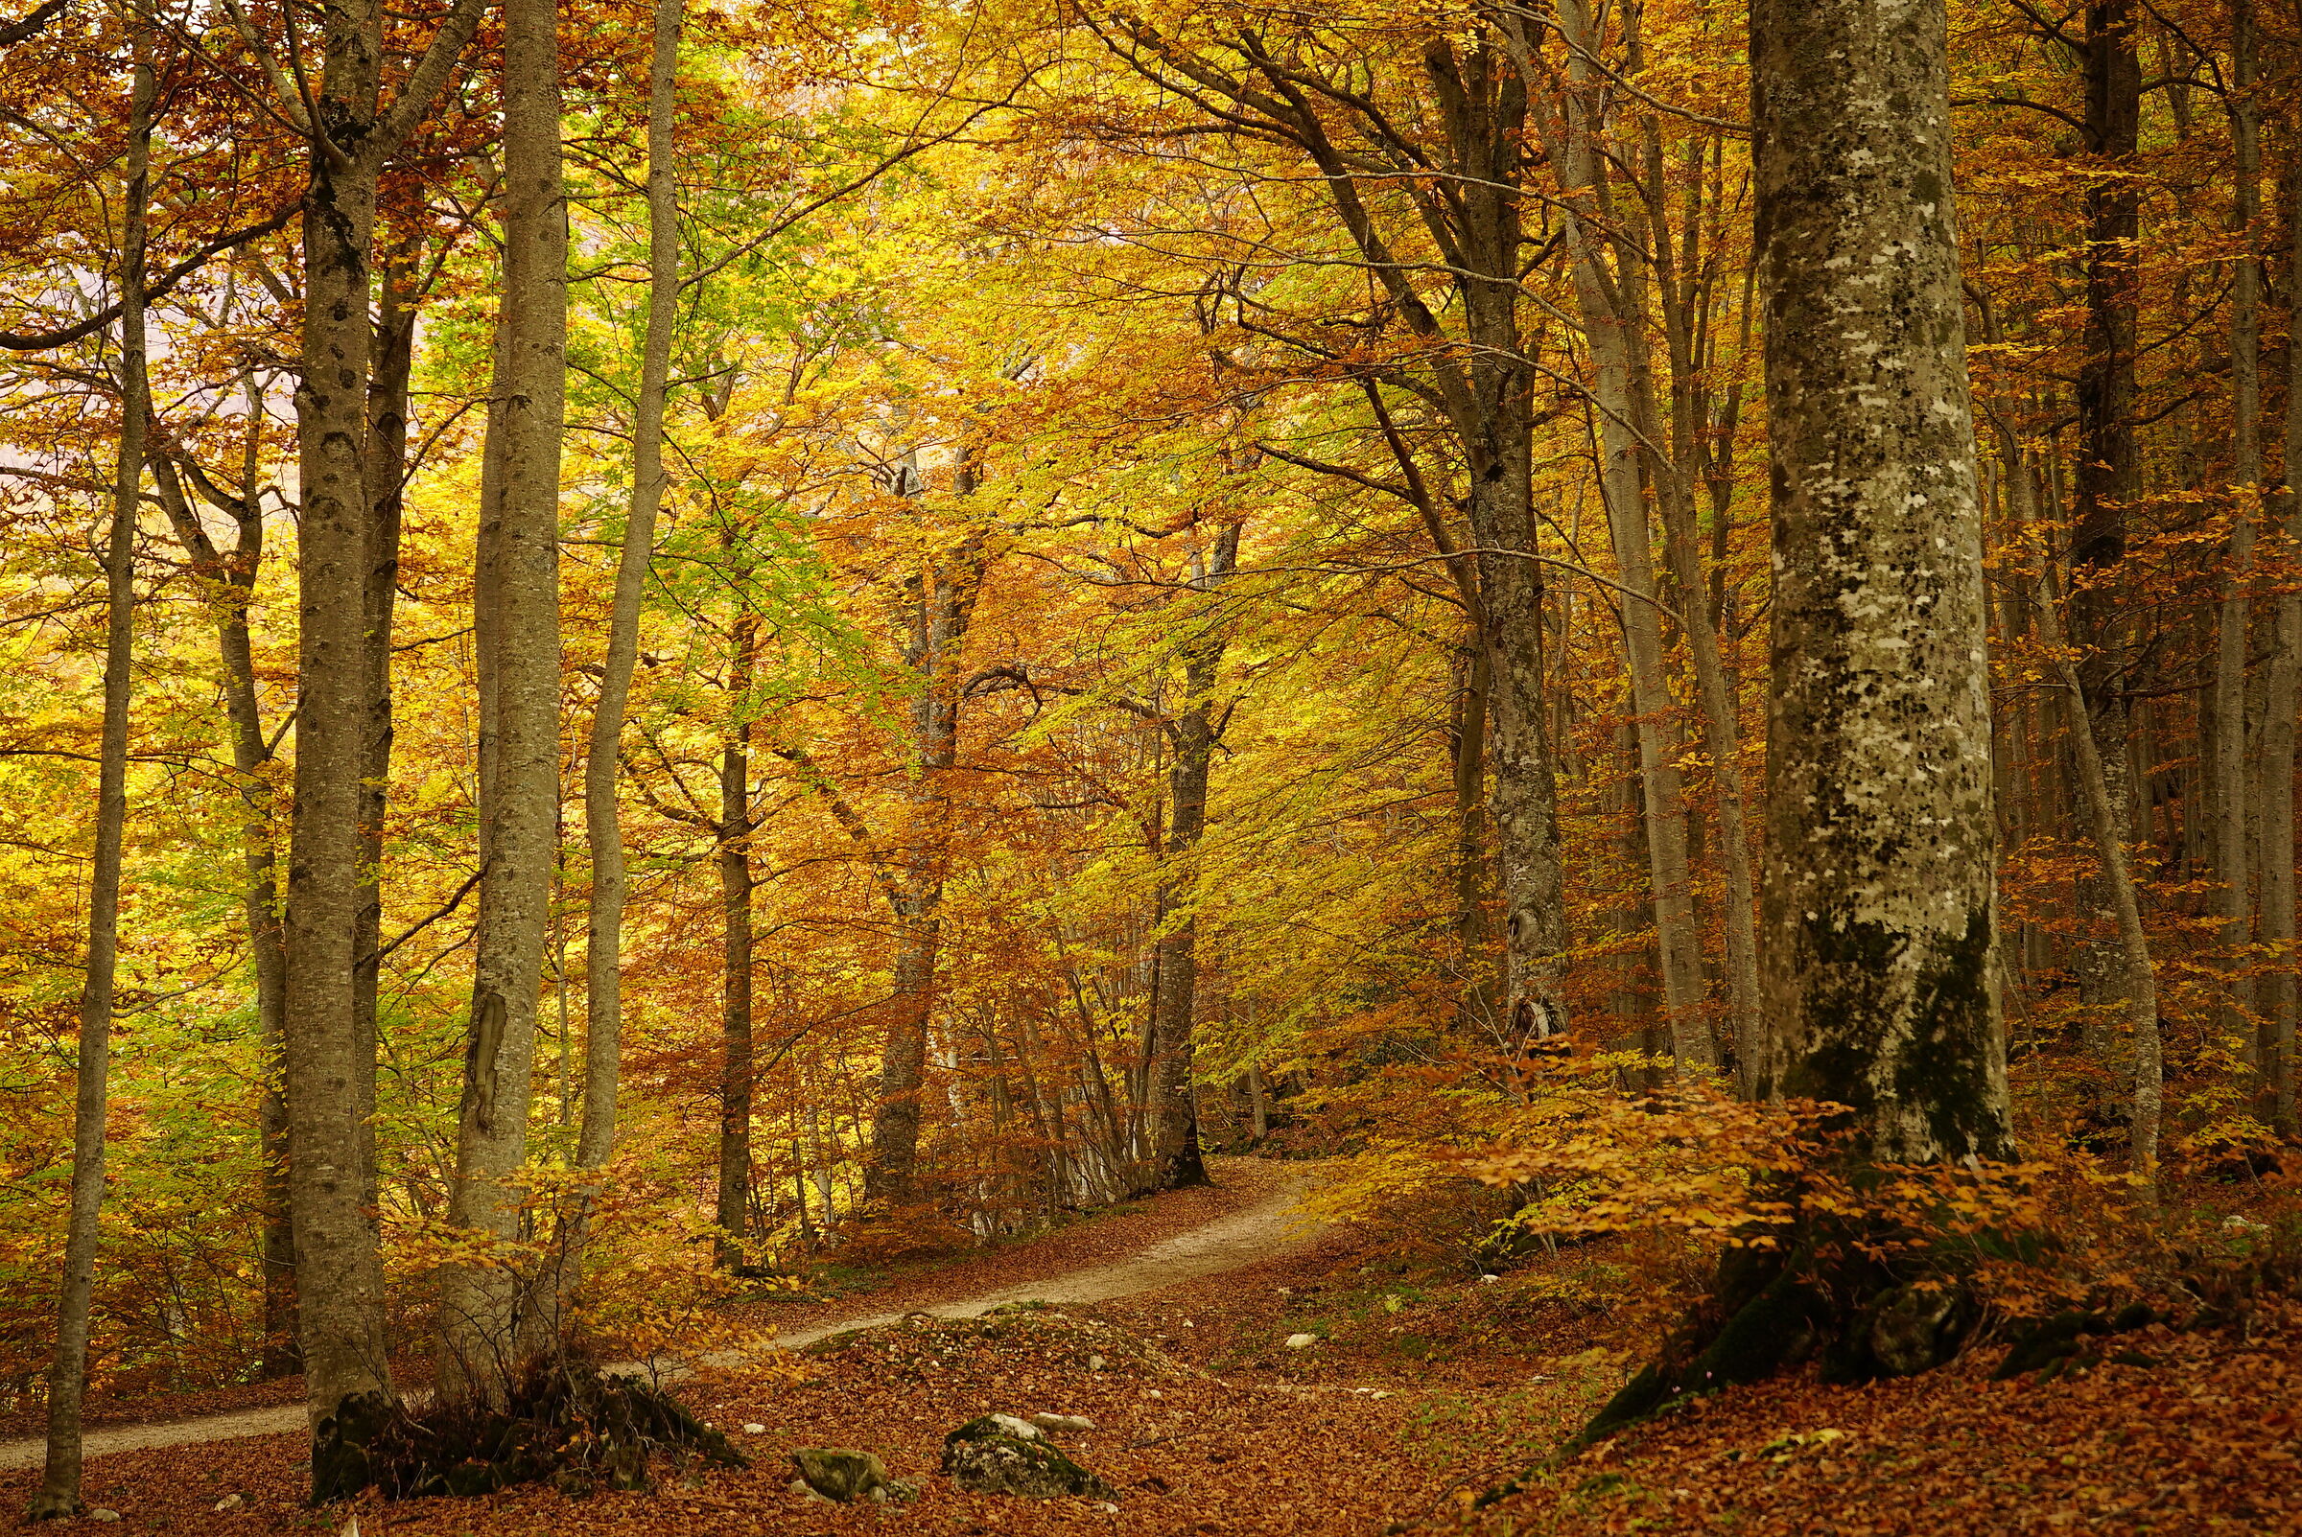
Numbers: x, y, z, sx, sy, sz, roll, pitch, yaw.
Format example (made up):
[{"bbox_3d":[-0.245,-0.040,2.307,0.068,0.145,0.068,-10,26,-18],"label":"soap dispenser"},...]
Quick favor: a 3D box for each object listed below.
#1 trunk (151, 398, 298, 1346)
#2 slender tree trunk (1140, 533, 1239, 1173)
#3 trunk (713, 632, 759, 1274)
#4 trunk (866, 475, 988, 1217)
[{"bbox_3d":[-5.906,0.704,28.500,0.850,6.306,0.600,0,-2,0],"label":"trunk"},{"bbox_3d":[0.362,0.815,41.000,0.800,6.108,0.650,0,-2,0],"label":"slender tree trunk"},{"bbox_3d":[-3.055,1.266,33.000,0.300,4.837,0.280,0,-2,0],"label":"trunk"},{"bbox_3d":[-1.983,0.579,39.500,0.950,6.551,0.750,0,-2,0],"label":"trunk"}]

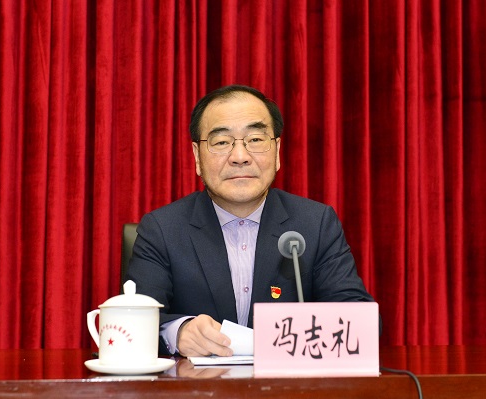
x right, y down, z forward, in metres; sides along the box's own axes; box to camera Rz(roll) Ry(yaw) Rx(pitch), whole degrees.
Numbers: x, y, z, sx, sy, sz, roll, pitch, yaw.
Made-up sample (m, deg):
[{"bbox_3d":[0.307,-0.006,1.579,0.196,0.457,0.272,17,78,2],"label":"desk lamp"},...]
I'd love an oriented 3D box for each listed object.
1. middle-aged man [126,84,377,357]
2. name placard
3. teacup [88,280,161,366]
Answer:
[{"bbox_3d":[0.017,0.385,1.785,0.540,1.280,0.660,0,-4,2],"label":"middle-aged man"},{"bbox_3d":[0.110,0.208,1.365,0.184,0.110,0.050,0,-4,4],"label":"name placard"},{"bbox_3d":[-0.185,0.187,1.409,0.127,0.127,0.099,-3,-5,37],"label":"teacup"}]

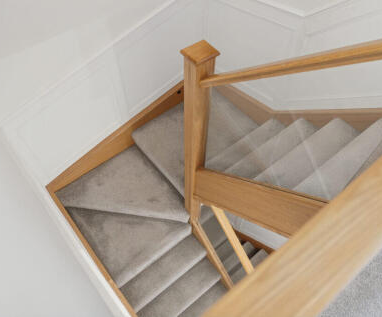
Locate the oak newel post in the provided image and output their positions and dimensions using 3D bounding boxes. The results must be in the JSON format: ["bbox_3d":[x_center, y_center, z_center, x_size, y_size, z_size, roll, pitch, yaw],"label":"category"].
[{"bbox_3d":[0.028,0.023,1.992,0.117,1.640,0.117,-33,62,-21],"label":"oak newel post"}]

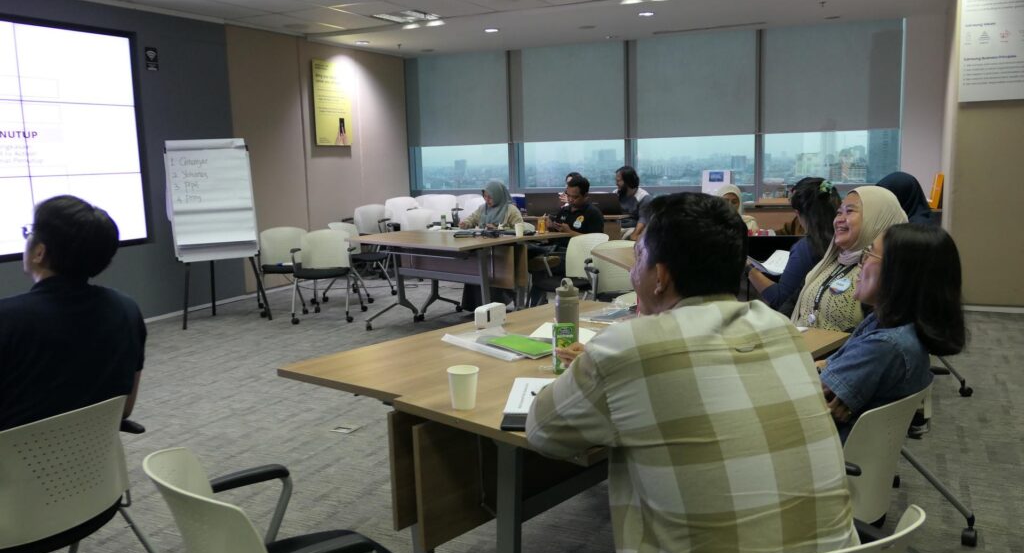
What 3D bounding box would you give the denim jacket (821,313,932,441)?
[{"bbox_3d":[0.941,0.317,2.113,0.320,0.500,0.450,4,10,36],"label":"denim jacket"}]

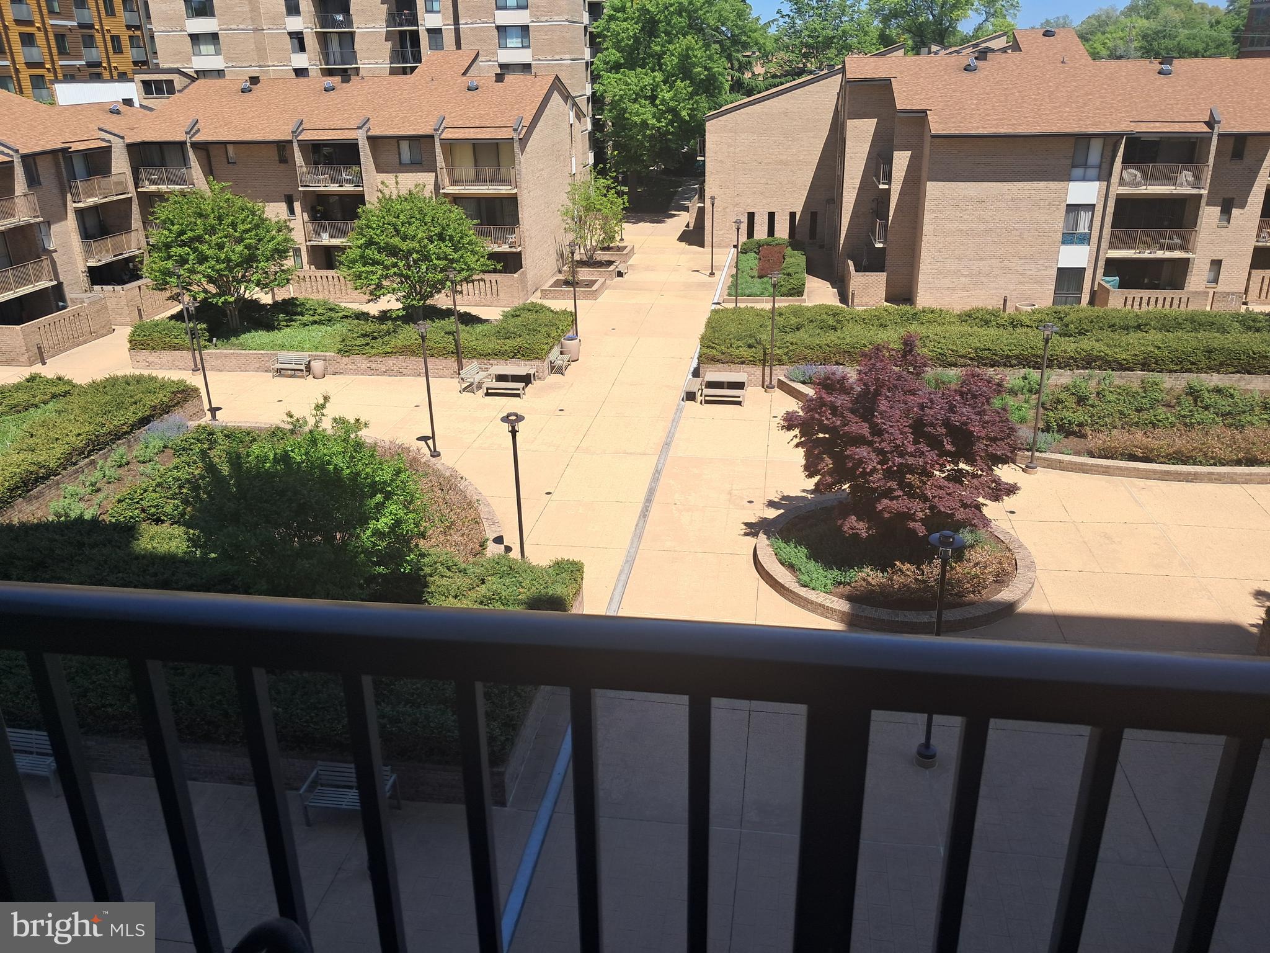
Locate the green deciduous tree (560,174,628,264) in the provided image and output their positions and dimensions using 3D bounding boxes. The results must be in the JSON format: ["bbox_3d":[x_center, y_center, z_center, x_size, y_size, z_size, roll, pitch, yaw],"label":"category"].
[{"bbox_3d":[-2.242,-13.404,52.446,3.536,4.368,3.380,2,23,8],"label":"green deciduous tree"}]

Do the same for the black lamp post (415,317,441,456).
[{"bbox_3d":[-5.940,-2.457,28.662,0.520,4.184,0.520,2,22,8],"label":"black lamp post"}]

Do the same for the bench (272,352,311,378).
[{"bbox_3d":[-12.736,-4.071,36.646,1.352,0.811,0.582,2,23,8],"label":"bench"}]

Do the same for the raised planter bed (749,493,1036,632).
[{"bbox_3d":[5.712,1.780,22.081,6.094,0.260,6.094,2,23,8],"label":"raised planter bed"}]

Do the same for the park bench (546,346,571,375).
[{"bbox_3d":[-2.803,-4.277,36.481,0.582,0.811,1.352,2,23,8],"label":"park bench"}]

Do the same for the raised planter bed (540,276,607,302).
[{"bbox_3d":[-3.011,-9.263,48.894,2.787,0.489,2.548,2,23,8],"label":"raised planter bed"}]

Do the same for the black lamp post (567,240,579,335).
[{"bbox_3d":[-2.392,-7.394,40.303,0.520,4.184,0.520,2,22,8],"label":"black lamp post"}]

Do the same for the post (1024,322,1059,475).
[{"bbox_3d":[10.910,-2.055,26.672,0.520,4.184,0.520,2,22,8],"label":"post"}]

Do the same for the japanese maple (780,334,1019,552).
[{"bbox_3d":[5.601,-0.613,21.137,4.992,4.867,4.784,2,23,8],"label":"japanese maple"}]

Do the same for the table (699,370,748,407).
[{"bbox_3d":[3.080,-2.947,33.770,1.420,0.750,1.500,2,22,8],"label":"table"}]

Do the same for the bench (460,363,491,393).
[{"bbox_3d":[-5.670,-3.524,35.573,0.578,0.835,1.332,6,23,18],"label":"bench"}]

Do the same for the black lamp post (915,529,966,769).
[{"bbox_3d":[4.587,2.681,15.022,0.520,4.077,0.520,2,23,8],"label":"black lamp post"}]

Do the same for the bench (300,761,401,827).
[{"bbox_3d":[-4.363,4.919,15.218,1.332,0.835,0.578,2,22,8],"label":"bench"}]

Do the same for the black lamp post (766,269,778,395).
[{"bbox_3d":[4.722,-4.899,33.878,0.520,4.184,0.520,2,22,8],"label":"black lamp post"}]

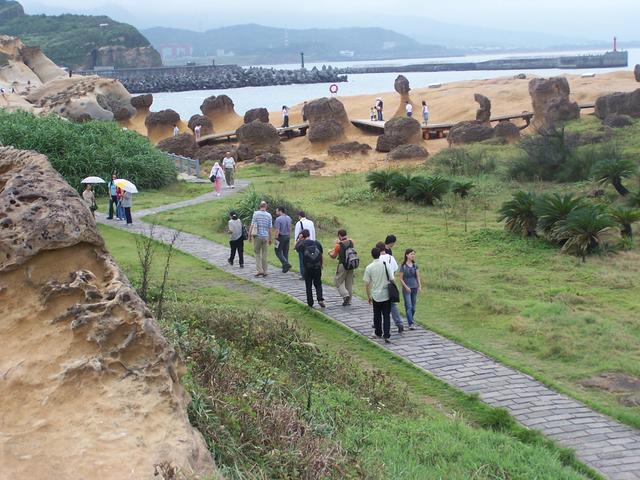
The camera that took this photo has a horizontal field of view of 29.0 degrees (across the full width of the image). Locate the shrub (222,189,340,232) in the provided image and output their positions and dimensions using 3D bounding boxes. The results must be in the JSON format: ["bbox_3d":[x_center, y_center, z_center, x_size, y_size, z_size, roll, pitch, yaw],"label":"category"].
[{"bbox_3d":[-1.315,-0.990,42.300,3.900,1.250,2.200,-2,8,0],"label":"shrub"}]

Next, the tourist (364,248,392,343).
[{"bbox_3d":[1.081,1.020,22.900,0.520,1.720,0.360,-4,9,-14],"label":"tourist"}]

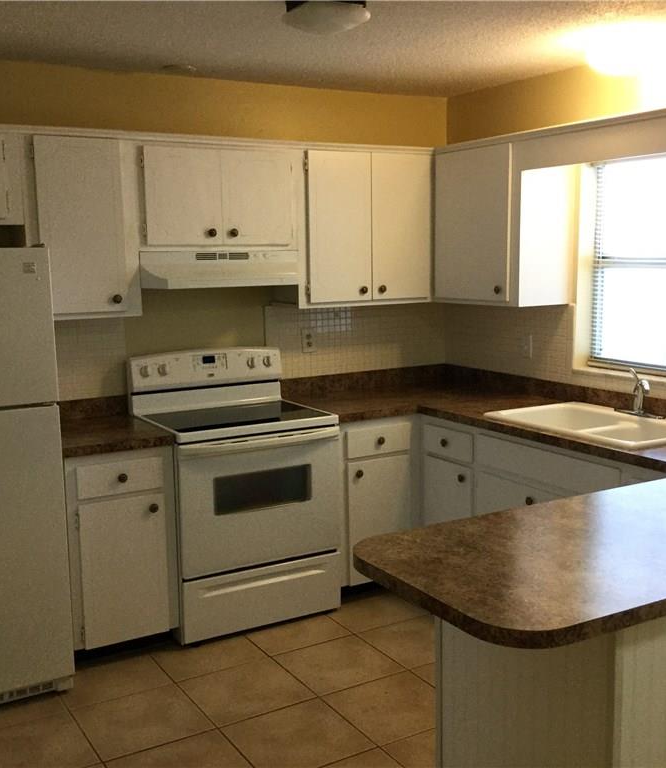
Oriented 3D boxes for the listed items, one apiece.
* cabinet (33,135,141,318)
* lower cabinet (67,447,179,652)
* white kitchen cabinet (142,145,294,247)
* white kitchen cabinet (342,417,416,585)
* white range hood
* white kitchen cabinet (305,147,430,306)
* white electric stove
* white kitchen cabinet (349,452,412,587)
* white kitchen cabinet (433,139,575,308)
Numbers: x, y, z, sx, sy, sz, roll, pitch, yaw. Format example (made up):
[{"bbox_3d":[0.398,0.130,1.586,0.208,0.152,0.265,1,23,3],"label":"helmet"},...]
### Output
[{"bbox_3d":[-1.081,-0.643,3.841,0.451,0.728,0.332,-6,9,-30],"label":"cabinet"},{"bbox_3d":[-0.992,0.617,3.893,0.460,0.790,0.620,-6,9,-30],"label":"lower cabinet"},{"bbox_3d":[-0.565,-0.831,4.125,0.756,0.445,0.332,-6,9,-30],"label":"white kitchen cabinet"},{"bbox_3d":[0.068,0.505,4.513,0.455,0.780,0.620,-6,9,-30],"label":"white kitchen cabinet"},{"bbox_3d":[-0.527,-0.519,4.120,0.755,0.154,0.450,-6,9,-30],"label":"white range hood"},{"bbox_3d":[0.097,-0.762,4.532,0.764,0.728,0.330,-6,9,-30],"label":"white kitchen cabinet"},{"bbox_3d":[-0.440,0.463,4.159,0.760,1.180,0.635,-6,9,-30],"label":"white electric stove"},{"bbox_3d":[0.074,0.594,4.508,0.375,0.594,0.595,-6,9,-30],"label":"white kitchen cabinet"},{"bbox_3d":[0.799,-0.754,4.394,0.338,0.728,0.632,-6,9,-30],"label":"white kitchen cabinet"}]

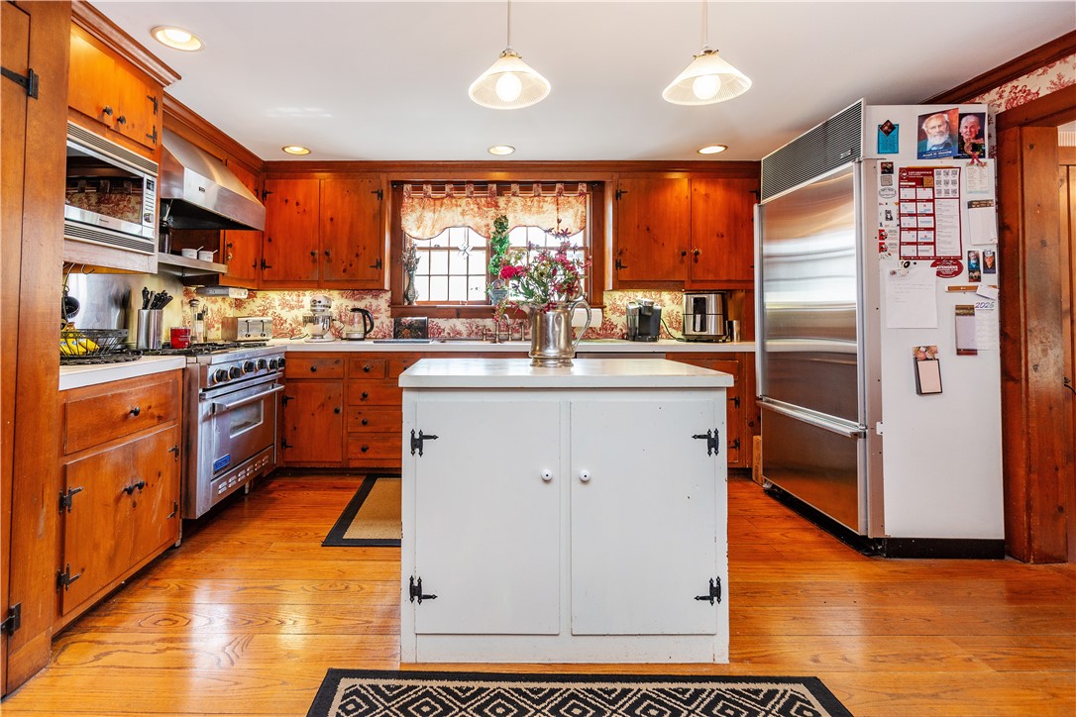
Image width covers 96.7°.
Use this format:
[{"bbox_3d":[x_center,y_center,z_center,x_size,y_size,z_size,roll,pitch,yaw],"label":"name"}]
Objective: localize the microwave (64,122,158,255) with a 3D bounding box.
[{"bbox_3d":[-1.886,-0.647,1.890,0.400,0.405,0.530,0,2,-6],"label":"microwave"}]

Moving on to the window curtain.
[{"bbox_3d":[-0.350,-1.170,3.820,1.490,0.440,0.070,0,3,-2],"label":"window curtain"}]

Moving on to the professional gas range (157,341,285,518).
[{"bbox_3d":[-2.065,0.375,2.800,0.700,0.930,0.910,0,3,-6],"label":"professional gas range"}]

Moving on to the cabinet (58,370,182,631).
[{"bbox_3d":[-1.995,0.495,1.950,0.580,0.860,0.740,0,3,-6],"label":"cabinet"}]

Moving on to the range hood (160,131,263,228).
[{"bbox_3d":[-1.988,-0.991,2.630,0.600,0.440,0.820,0,2,-6],"label":"range hood"}]

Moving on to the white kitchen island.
[{"bbox_3d":[0.075,0.508,1.800,1.040,0.880,0.560,0,3,-2],"label":"white kitchen island"}]

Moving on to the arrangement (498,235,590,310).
[{"bbox_3d":[0.022,-0.321,1.770,0.330,0.285,0.290,0,2,0],"label":"arrangement"}]

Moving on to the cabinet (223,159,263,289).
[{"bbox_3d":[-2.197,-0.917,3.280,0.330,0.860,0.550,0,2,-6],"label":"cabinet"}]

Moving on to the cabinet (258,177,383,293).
[{"bbox_3d":[-1.616,-0.955,3.715,0.934,0.860,0.330,0,2,-2],"label":"cabinet"}]

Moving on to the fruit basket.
[{"bbox_3d":[-1.862,-0.062,1.980,0.290,0.110,0.290,0,2,-6],"label":"fruit basket"}]

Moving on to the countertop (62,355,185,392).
[{"bbox_3d":[-2.000,0.047,1.950,0.630,0.050,0.760,0,3,-6],"label":"countertop"}]

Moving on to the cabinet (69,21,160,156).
[{"bbox_3d":[-2.020,-1.080,1.925,0.500,0.340,0.680,0,3,-6],"label":"cabinet"}]

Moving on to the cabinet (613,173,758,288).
[{"bbox_3d":[1.115,-0.965,3.730,1.100,0.870,0.310,0,3,-2],"label":"cabinet"}]

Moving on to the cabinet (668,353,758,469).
[{"bbox_3d":[1.147,0.336,3.540,0.610,0.800,0.600,0,2,-2],"label":"cabinet"}]

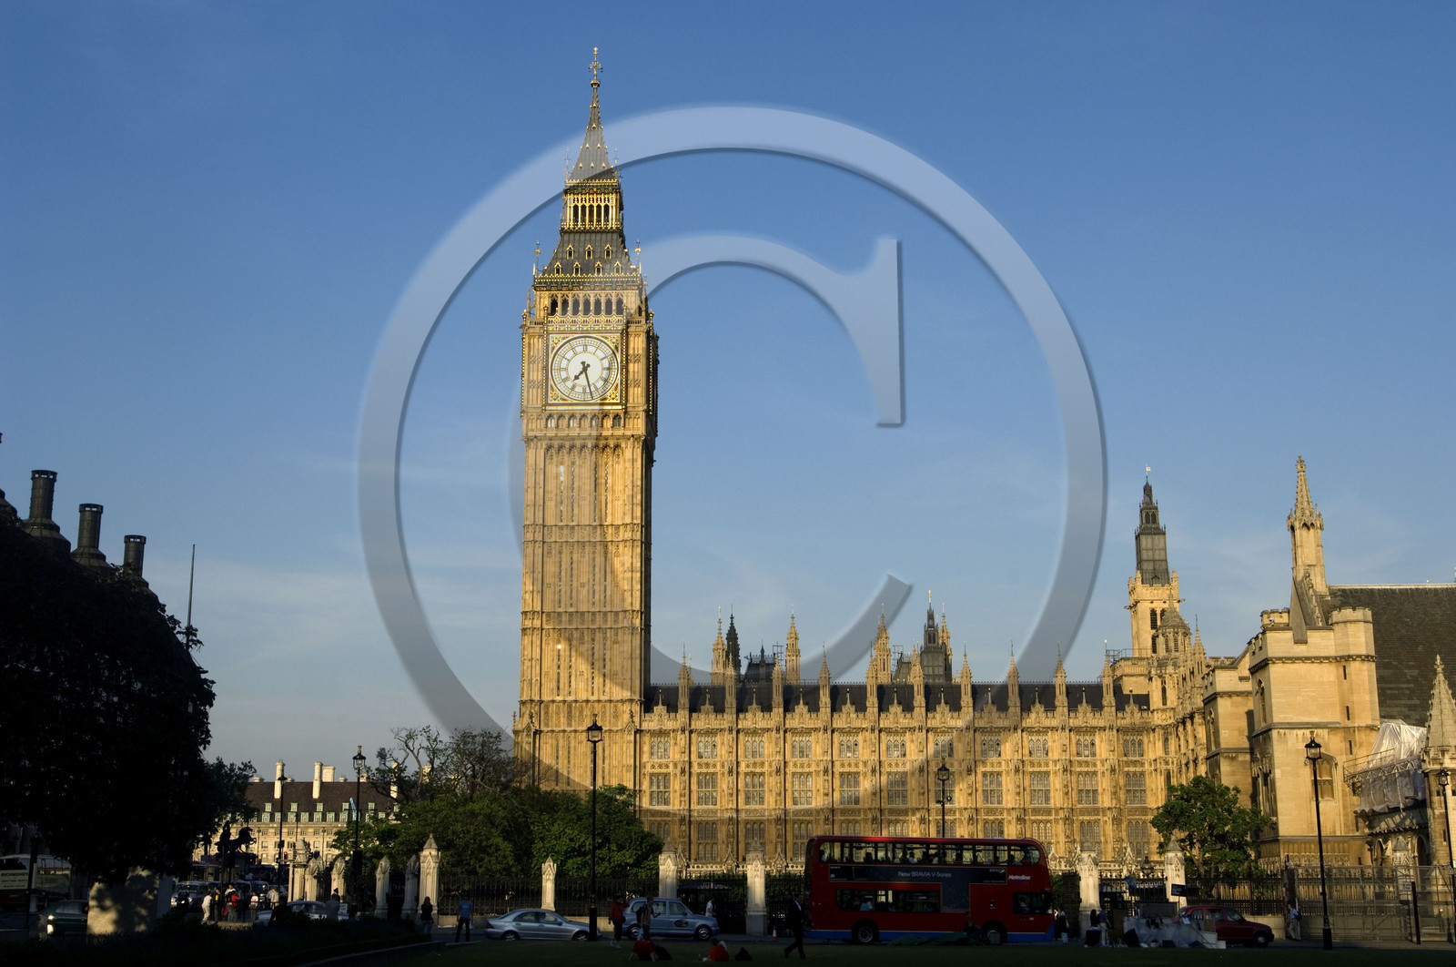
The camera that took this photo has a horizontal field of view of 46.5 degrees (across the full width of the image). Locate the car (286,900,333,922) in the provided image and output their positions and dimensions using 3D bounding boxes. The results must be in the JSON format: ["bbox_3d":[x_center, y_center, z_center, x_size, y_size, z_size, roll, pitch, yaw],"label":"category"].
[{"bbox_3d":[-18.280,18.771,73.187,4.450,1.430,1.750,2,-13,-12],"label":"car"}]

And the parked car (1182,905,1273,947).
[{"bbox_3d":[22.732,20.494,78.588,4.580,1.830,1.800,0,-13,0],"label":"parked car"}]

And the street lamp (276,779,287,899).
[{"bbox_3d":[-28.879,22.814,109.676,0.580,8.090,0.580,-1,-12,2],"label":"street lamp"}]

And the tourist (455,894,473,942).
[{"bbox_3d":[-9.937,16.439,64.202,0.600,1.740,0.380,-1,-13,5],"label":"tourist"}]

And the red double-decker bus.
[{"bbox_3d":[8.333,17.003,70.844,10.100,4.350,2.550,1,-12,-3],"label":"red double-decker bus"}]

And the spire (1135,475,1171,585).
[{"bbox_3d":[52.313,5.715,208.609,3.800,13.870,3.800,-1,-12,2],"label":"spire"}]

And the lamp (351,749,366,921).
[{"bbox_3d":[-17.425,16.452,79.840,0.580,8.140,0.580,-1,-12,2],"label":"lamp"}]

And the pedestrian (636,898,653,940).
[{"bbox_3d":[-2.651,14.146,54.536,0.550,1.730,0.520,1,-12,-5],"label":"pedestrian"}]

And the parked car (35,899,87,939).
[{"bbox_3d":[-24.850,17.148,66.754,4.200,1.470,1.700,9,-16,-34],"label":"parked car"}]

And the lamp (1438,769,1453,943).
[{"bbox_3d":[34.720,17.894,81.439,0.650,8.100,0.650,0,-13,0],"label":"lamp"}]

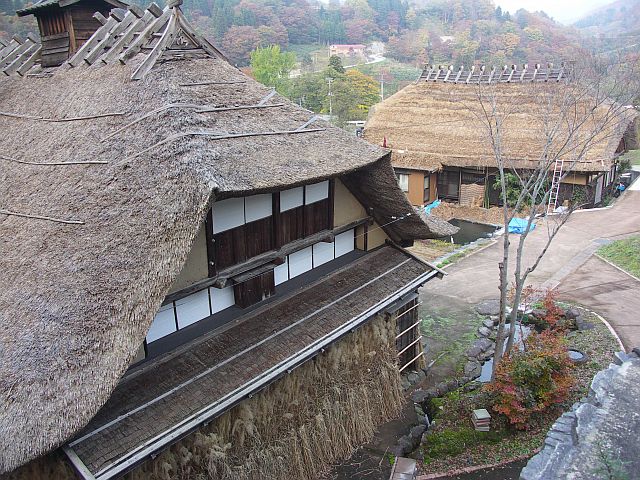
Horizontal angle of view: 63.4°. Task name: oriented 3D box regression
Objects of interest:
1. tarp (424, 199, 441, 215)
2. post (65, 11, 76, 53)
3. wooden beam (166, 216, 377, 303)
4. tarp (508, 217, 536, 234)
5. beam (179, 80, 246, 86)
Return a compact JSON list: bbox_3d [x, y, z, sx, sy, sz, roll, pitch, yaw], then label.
[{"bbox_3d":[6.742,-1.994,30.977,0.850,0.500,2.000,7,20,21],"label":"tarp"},{"bbox_3d":[-6.649,-5.520,13.793,0.130,1.120,0.130,15,24,38],"label":"post"},{"bbox_3d":[-0.763,0.262,11.714,0.250,0.280,6.700,15,24,38],"label":"wooden beam"},{"bbox_3d":[10.732,-0.722,27.375,1.350,0.420,1.650,7,20,22],"label":"tarp"},{"bbox_3d":[-2.368,-3.519,11.664,0.050,0.050,1.890,15,24,38],"label":"beam"}]

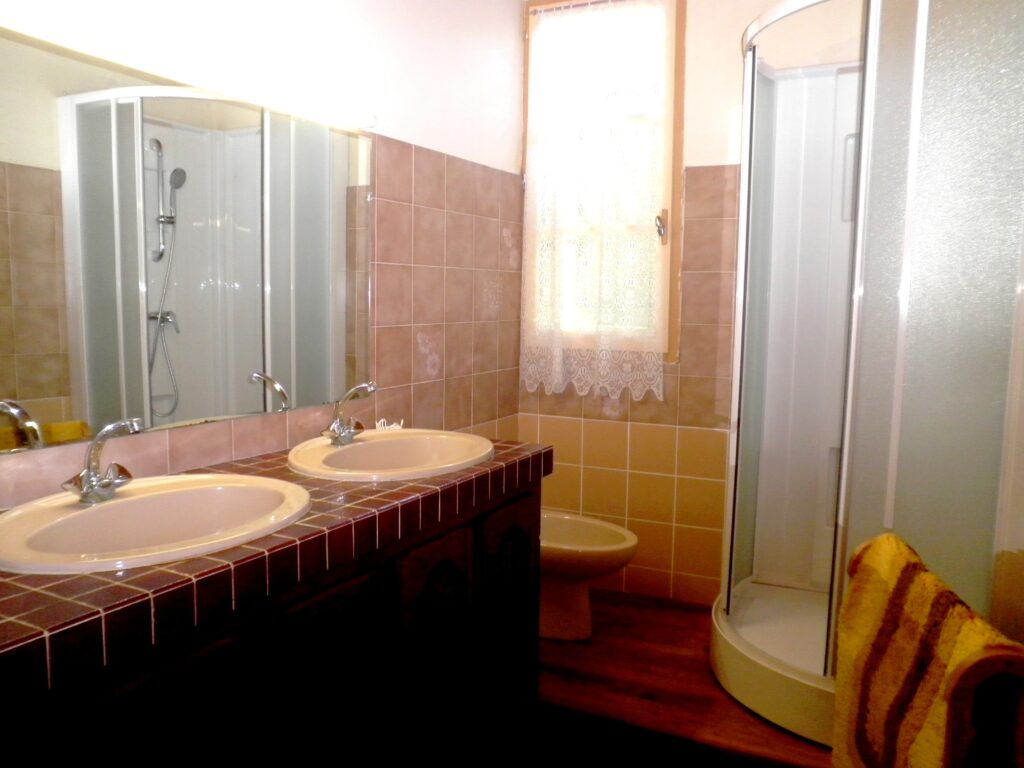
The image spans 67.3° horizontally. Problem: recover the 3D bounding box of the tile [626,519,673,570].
[{"bbox_3d":[0.567,0.662,3.112,0.198,0.198,0.010,4,7,27],"label":"tile"}]

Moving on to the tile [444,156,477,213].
[{"bbox_3d":[-0.192,-0.726,2.788,0.010,0.198,0.198,4,7,27],"label":"tile"}]

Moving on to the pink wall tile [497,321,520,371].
[{"bbox_3d":[-0.013,-0.162,3.200,0.010,0.200,0.200,4,7,27],"label":"pink wall tile"}]

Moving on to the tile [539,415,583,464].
[{"bbox_3d":[0.209,0.236,3.246,0.200,0.200,0.010,4,7,27],"label":"tile"}]

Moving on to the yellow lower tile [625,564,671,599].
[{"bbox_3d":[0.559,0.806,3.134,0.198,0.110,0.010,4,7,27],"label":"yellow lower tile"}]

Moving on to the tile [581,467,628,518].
[{"bbox_3d":[0.386,0.448,3.209,0.198,0.198,0.012,4,7,27],"label":"tile"}]

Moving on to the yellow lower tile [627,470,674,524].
[{"bbox_3d":[0.568,0.462,3.090,0.198,0.198,0.010,4,7,27],"label":"yellow lower tile"}]

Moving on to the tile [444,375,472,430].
[{"bbox_3d":[-0.204,0.072,2.904,0.012,0.198,0.198,4,7,27],"label":"tile"}]

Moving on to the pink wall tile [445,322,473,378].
[{"bbox_3d":[-0.199,-0.125,2.855,0.010,0.198,0.198,4,7,27],"label":"pink wall tile"}]

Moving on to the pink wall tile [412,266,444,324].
[{"bbox_3d":[-0.289,-0.305,2.655,0.010,0.198,0.198,4,7,27],"label":"pink wall tile"}]

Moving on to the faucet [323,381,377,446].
[{"bbox_3d":[-0.429,0.079,2.102,0.152,0.176,0.174,4,7,27],"label":"faucet"}]

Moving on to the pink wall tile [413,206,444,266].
[{"bbox_3d":[-0.286,-0.506,2.633,0.010,0.198,0.198,4,7,27],"label":"pink wall tile"}]

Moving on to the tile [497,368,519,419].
[{"bbox_3d":[-0.015,0.036,3.222,0.010,0.200,0.200,4,7,27],"label":"tile"}]

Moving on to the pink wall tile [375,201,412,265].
[{"bbox_3d":[-0.380,-0.487,2.455,0.010,0.198,0.198,4,7,27],"label":"pink wall tile"}]

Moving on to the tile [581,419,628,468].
[{"bbox_3d":[0.388,0.251,3.160,0.198,0.198,0.010,4,7,27],"label":"tile"}]

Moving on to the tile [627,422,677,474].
[{"bbox_3d":[0.566,0.262,3.095,0.198,0.198,0.012,4,7,27],"label":"tile"}]

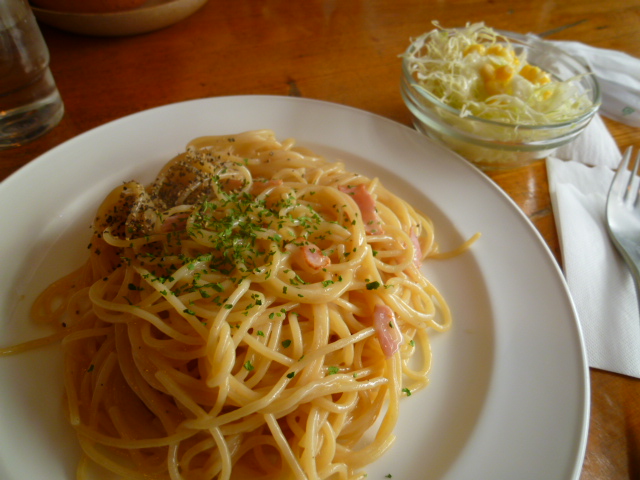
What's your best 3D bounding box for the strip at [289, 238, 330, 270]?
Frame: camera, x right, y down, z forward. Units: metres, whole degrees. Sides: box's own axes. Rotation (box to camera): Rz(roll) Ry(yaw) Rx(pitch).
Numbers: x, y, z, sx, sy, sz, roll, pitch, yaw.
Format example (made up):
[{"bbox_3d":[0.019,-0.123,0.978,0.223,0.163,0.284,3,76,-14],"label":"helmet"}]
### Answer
[{"bbox_3d":[-0.004,0.006,0.174,0.017,0.004,0.009,38,53,14],"label":"strip"}]

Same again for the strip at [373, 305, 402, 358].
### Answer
[{"bbox_3d":[0.026,0.035,0.172,0.009,0.004,0.020,2,71,-34],"label":"strip"}]

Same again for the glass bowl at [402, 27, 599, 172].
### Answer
[{"bbox_3d":[0.111,-0.090,0.295,0.120,0.050,0.120,2,49,-2],"label":"glass bowl"}]

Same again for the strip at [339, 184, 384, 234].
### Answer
[{"bbox_3d":[0.021,-0.014,0.208,0.011,0.004,0.027,-5,48,-15],"label":"strip"}]

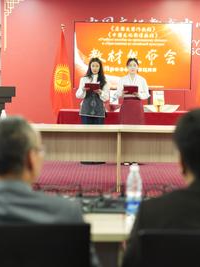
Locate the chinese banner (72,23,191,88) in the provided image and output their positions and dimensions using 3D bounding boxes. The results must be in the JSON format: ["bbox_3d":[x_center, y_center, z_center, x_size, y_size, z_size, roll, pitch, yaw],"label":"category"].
[{"bbox_3d":[0.586,-1.355,13.600,2.070,1.180,0.070,1,4,1],"label":"chinese banner"}]

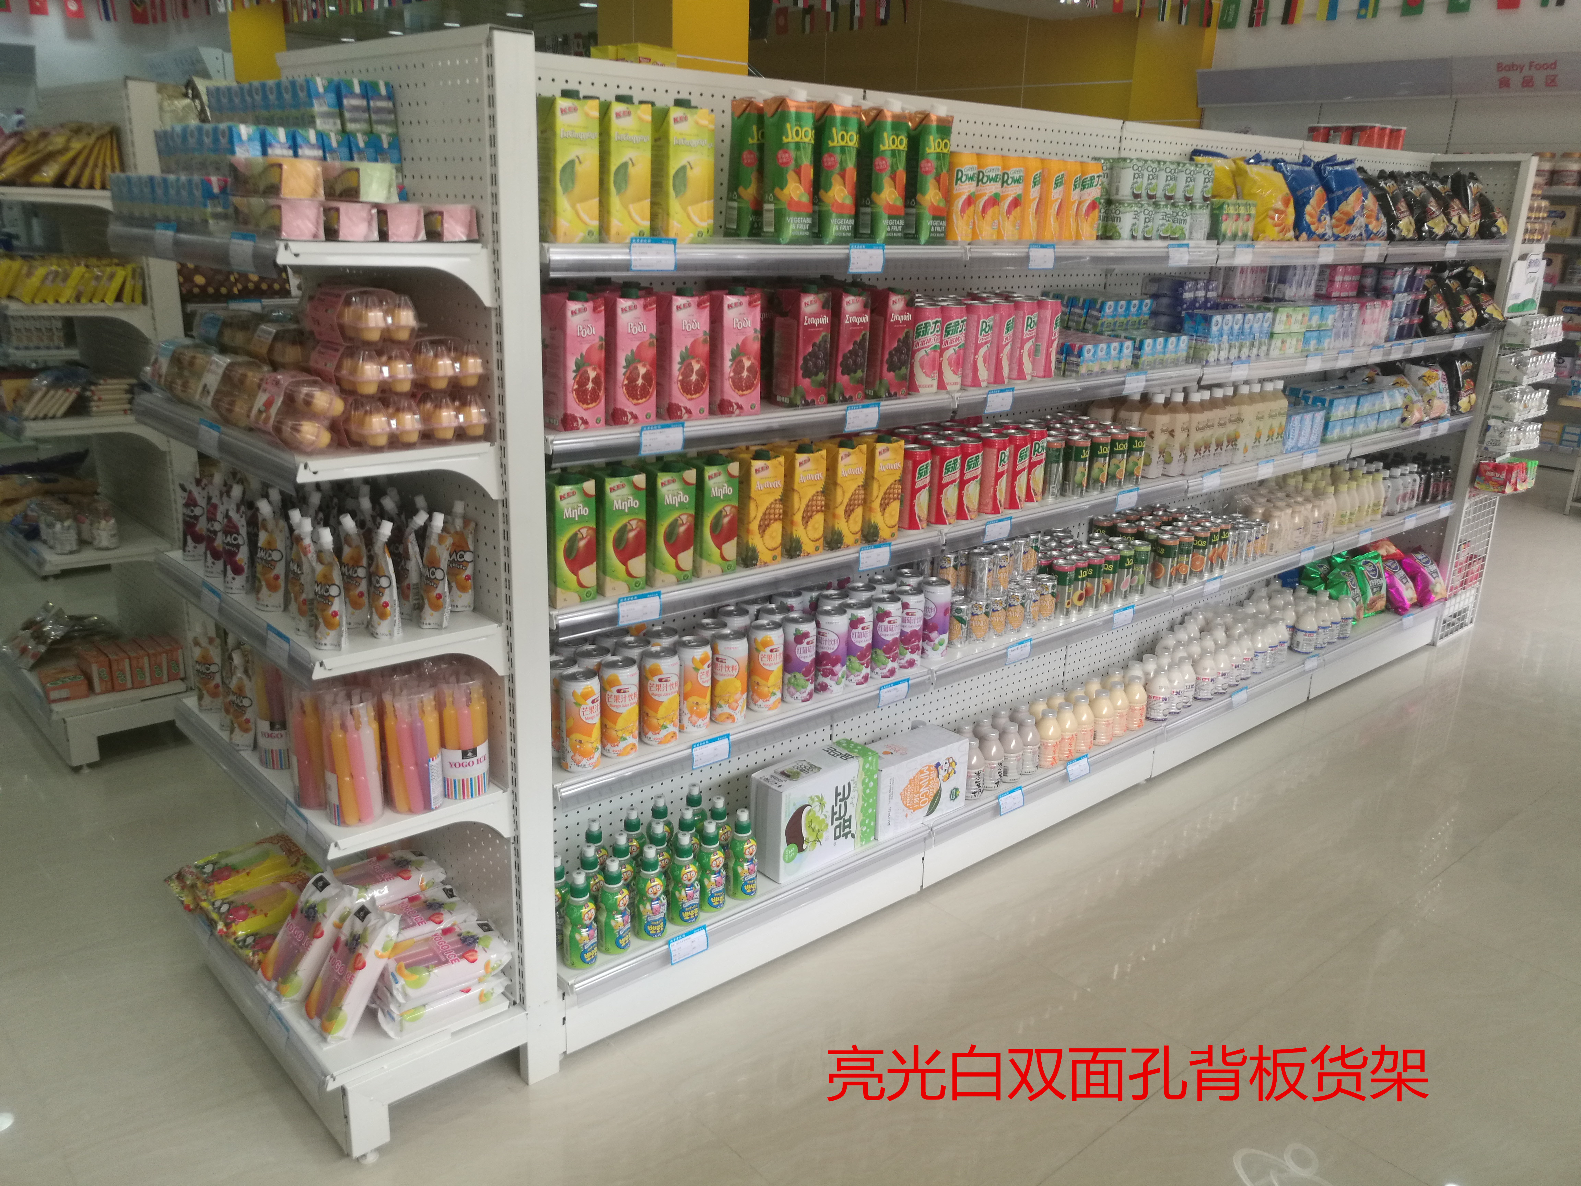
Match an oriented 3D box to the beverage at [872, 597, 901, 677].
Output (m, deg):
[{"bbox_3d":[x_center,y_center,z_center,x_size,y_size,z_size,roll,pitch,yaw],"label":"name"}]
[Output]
[{"bbox_3d":[0.197,0.089,2.519,0.066,0.168,0.066,2,18,-1],"label":"beverage"}]

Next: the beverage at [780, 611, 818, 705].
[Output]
[{"bbox_3d":[0.018,0.126,2.415,0.066,0.167,0.066,2,17,-1],"label":"beverage"}]

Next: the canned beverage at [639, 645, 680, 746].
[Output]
[{"bbox_3d":[-0.232,0.184,2.201,0.067,0.166,0.067,2,17,-1],"label":"canned beverage"}]

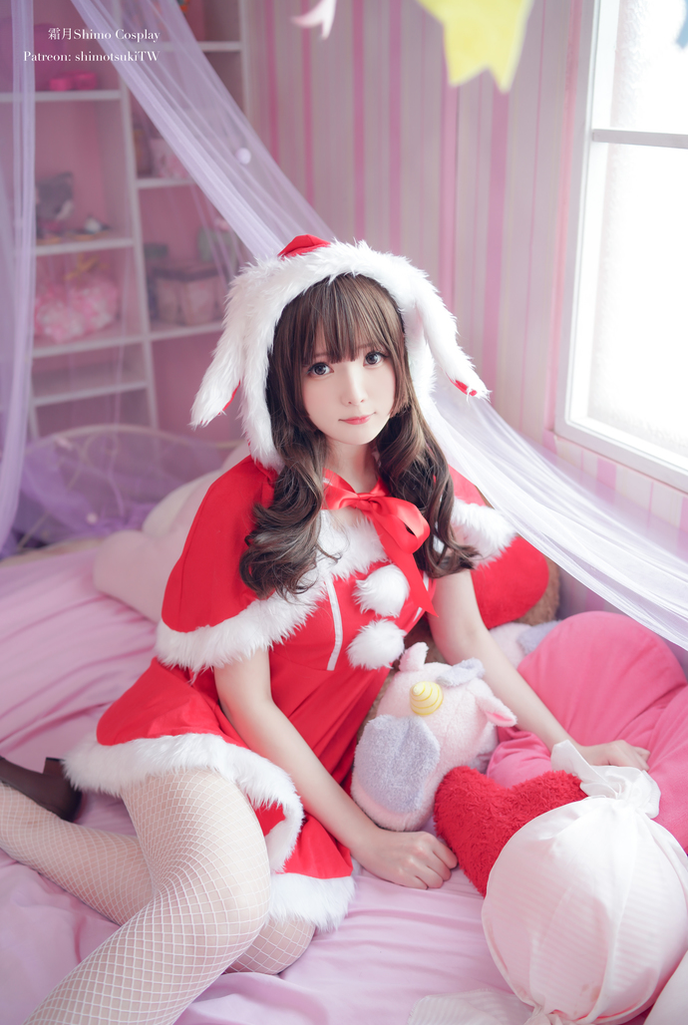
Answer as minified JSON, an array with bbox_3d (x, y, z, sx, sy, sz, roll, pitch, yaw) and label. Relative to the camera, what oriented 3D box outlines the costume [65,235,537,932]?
[{"bbox_3d":[-0.058,0.057,1.291,0.570,0.760,0.460,-8,25,-14],"label":"costume"}]

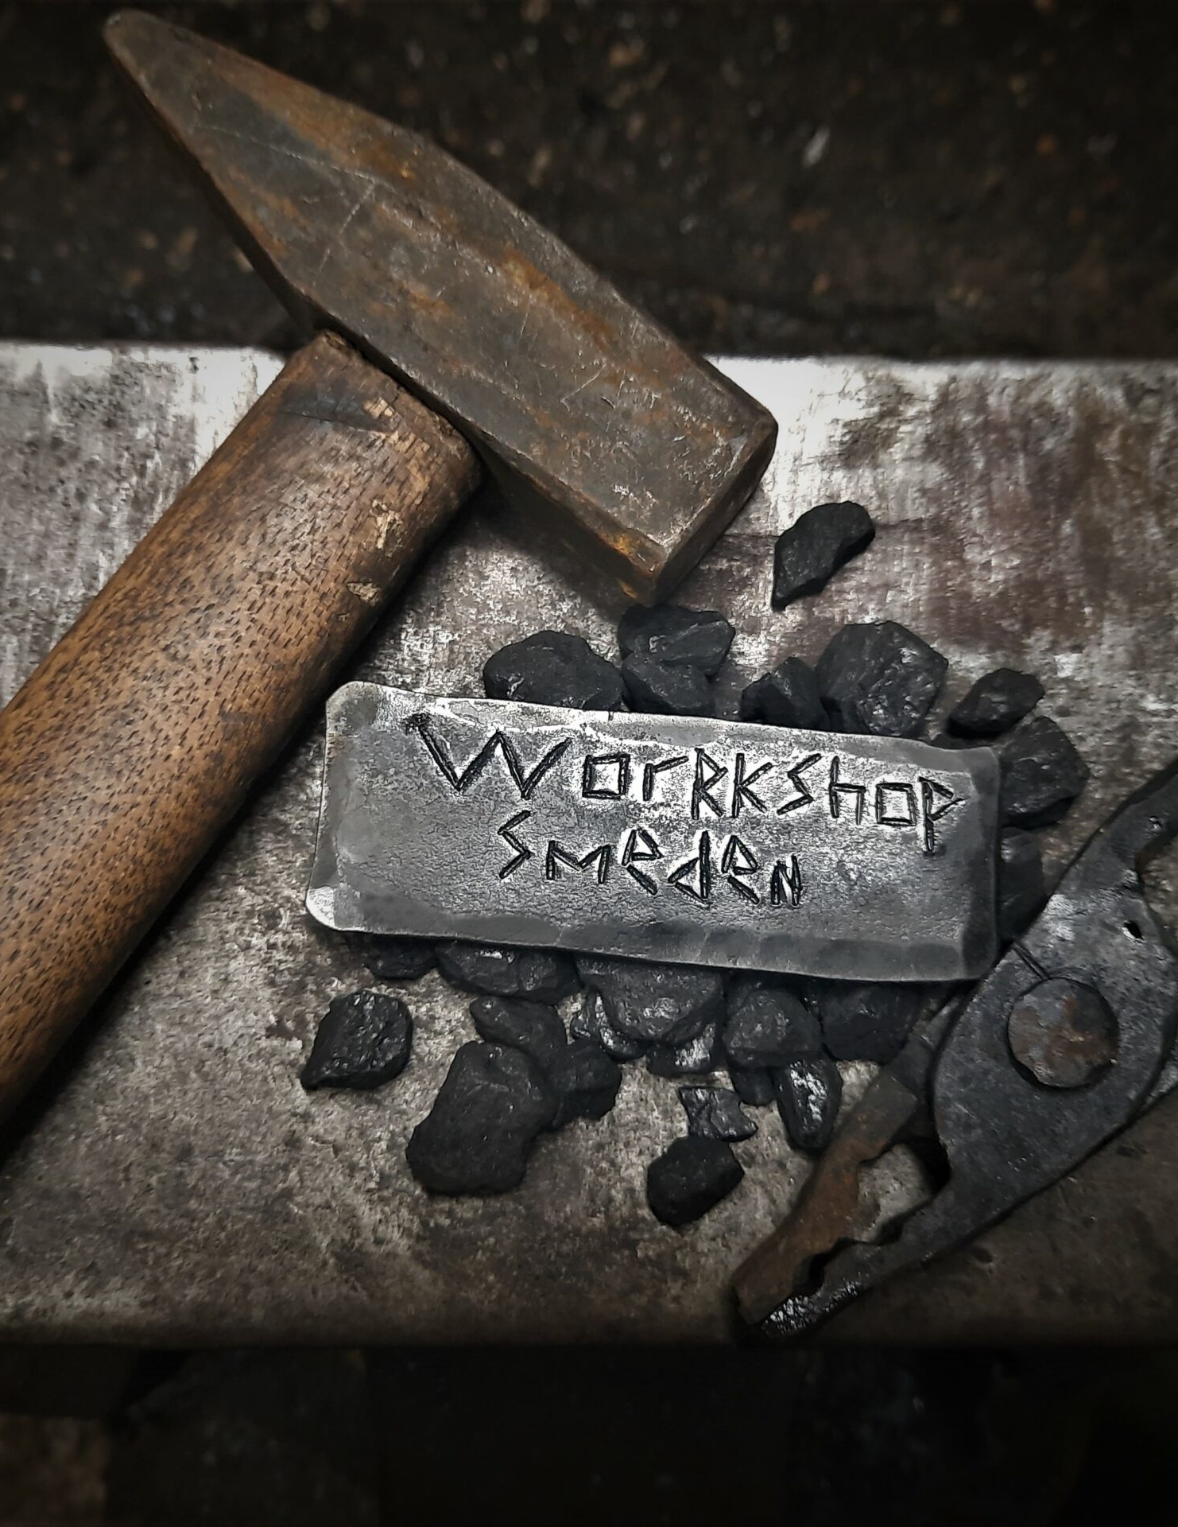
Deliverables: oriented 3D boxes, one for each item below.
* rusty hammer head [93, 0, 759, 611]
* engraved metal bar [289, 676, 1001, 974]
[{"bbox_3d":[-0.028,-0.083,0.260,0.134,0.035,0.036,38,82,4],"label":"rusty hammer head"},{"bbox_3d":[0.011,0.012,0.248,0.116,0.005,0.041,5,80,-1],"label":"engraved metal bar"}]

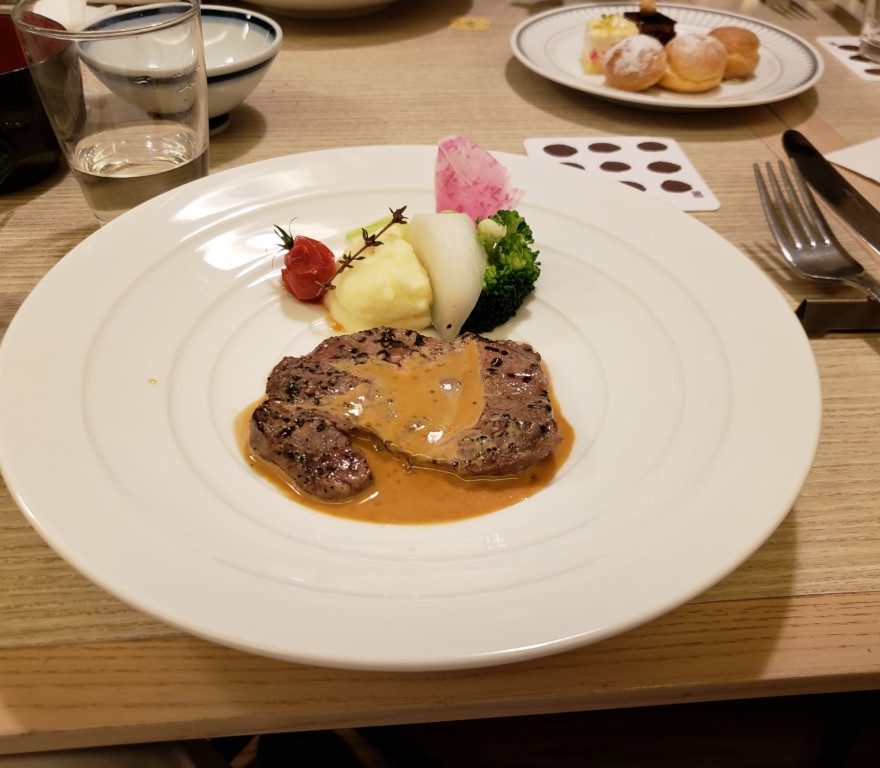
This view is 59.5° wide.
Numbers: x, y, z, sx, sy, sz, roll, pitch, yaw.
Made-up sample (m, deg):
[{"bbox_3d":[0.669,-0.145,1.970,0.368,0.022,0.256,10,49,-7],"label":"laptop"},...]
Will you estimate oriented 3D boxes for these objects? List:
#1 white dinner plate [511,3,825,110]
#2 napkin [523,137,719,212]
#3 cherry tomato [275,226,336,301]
[{"bbox_3d":[0.151,-0.223,0.528,0.207,0.023,0.207,2,41,0],"label":"white dinner plate"},{"bbox_3d":[0.096,-0.116,0.421,0.091,0.003,0.089,0,41,-2],"label":"napkin"},{"bbox_3d":[-0.053,-0.046,0.303,0.024,0.026,0.024,2,41,0],"label":"cherry tomato"}]

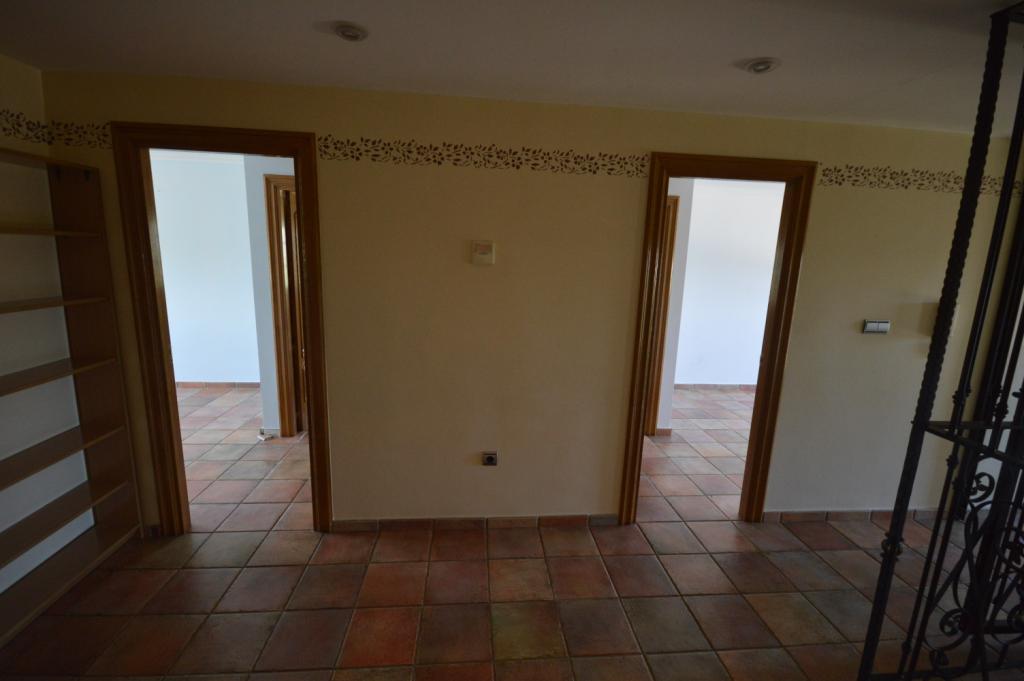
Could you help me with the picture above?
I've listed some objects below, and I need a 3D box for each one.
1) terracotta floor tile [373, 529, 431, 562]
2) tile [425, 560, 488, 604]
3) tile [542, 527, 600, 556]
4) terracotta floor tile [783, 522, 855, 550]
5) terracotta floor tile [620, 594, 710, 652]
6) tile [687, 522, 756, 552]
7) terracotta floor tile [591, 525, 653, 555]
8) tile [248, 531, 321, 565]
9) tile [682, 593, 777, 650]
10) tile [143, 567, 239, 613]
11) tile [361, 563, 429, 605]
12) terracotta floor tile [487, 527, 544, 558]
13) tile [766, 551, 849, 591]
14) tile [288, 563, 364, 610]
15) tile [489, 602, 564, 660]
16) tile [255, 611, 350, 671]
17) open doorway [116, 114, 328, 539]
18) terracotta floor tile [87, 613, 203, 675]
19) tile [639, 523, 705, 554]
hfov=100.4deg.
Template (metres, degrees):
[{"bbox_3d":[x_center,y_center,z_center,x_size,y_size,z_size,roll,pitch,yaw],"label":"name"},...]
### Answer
[{"bbox_3d":[-0.596,1.139,2.371,0.299,0.012,0.280,1,11,-5],"label":"terracotta floor tile"},{"bbox_3d":[-0.264,1.206,2.128,0.304,0.010,0.288,1,11,-5],"label":"tile"},{"bbox_3d":[0.328,1.169,2.485,0.305,0.012,0.287,1,11,-5],"label":"tile"},{"bbox_3d":[1.873,1.192,2.598,0.304,0.010,0.271,1,11,-5],"label":"terracotta floor tile"},{"bbox_3d":[0.687,1.285,1.937,0.305,0.012,0.287,1,11,-5],"label":"terracotta floor tile"},{"bbox_3d":[1.263,1.192,2.578,0.302,0.012,0.291,1,10,-5],"label":"tile"},{"bbox_3d":[0.631,1.157,2.477,0.299,0.012,0.280,1,11,-5],"label":"terracotta floor tile"},{"bbox_3d":[-1.226,1.143,2.350,0.305,0.012,0.287,1,11,-5],"label":"tile"},{"bbox_3d":[0.995,1.282,1.952,0.304,0.010,0.288,1,11,-5],"label":"tile"},{"bbox_3d":[-1.513,1.194,2.036,0.305,0.012,0.287,1,11,-5],"label":"tile"},{"bbox_3d":[-0.579,1.210,2.115,0.302,0.012,0.291,1,10,-5],"label":"tile"},{"bbox_3d":[0.018,1.148,2.424,0.299,0.012,0.280,1,11,-5],"label":"terracotta floor tile"},{"bbox_3d":[1.600,1.251,2.312,0.302,0.012,0.291,1,10,-5],"label":"tile"},{"bbox_3d":[-0.890,1.204,2.087,0.302,0.012,0.291,1,10,-5],"label":"tile"},{"bbox_3d":[0.068,1.274,1.880,0.302,0.012,0.291,1,10,-5],"label":"tile"},{"bbox_3d":[-0.857,1.249,1.787,0.304,0.010,0.288,1,11,-5],"label":"tile"},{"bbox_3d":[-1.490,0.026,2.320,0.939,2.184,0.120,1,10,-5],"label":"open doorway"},{"bbox_3d":[-1.475,1.238,1.732,0.304,0.010,0.288,1,11,-5],"label":"terracotta floor tile"},{"bbox_3d":[0.938,1.162,2.504,0.299,0.012,0.280,1,11,-5],"label":"tile"}]

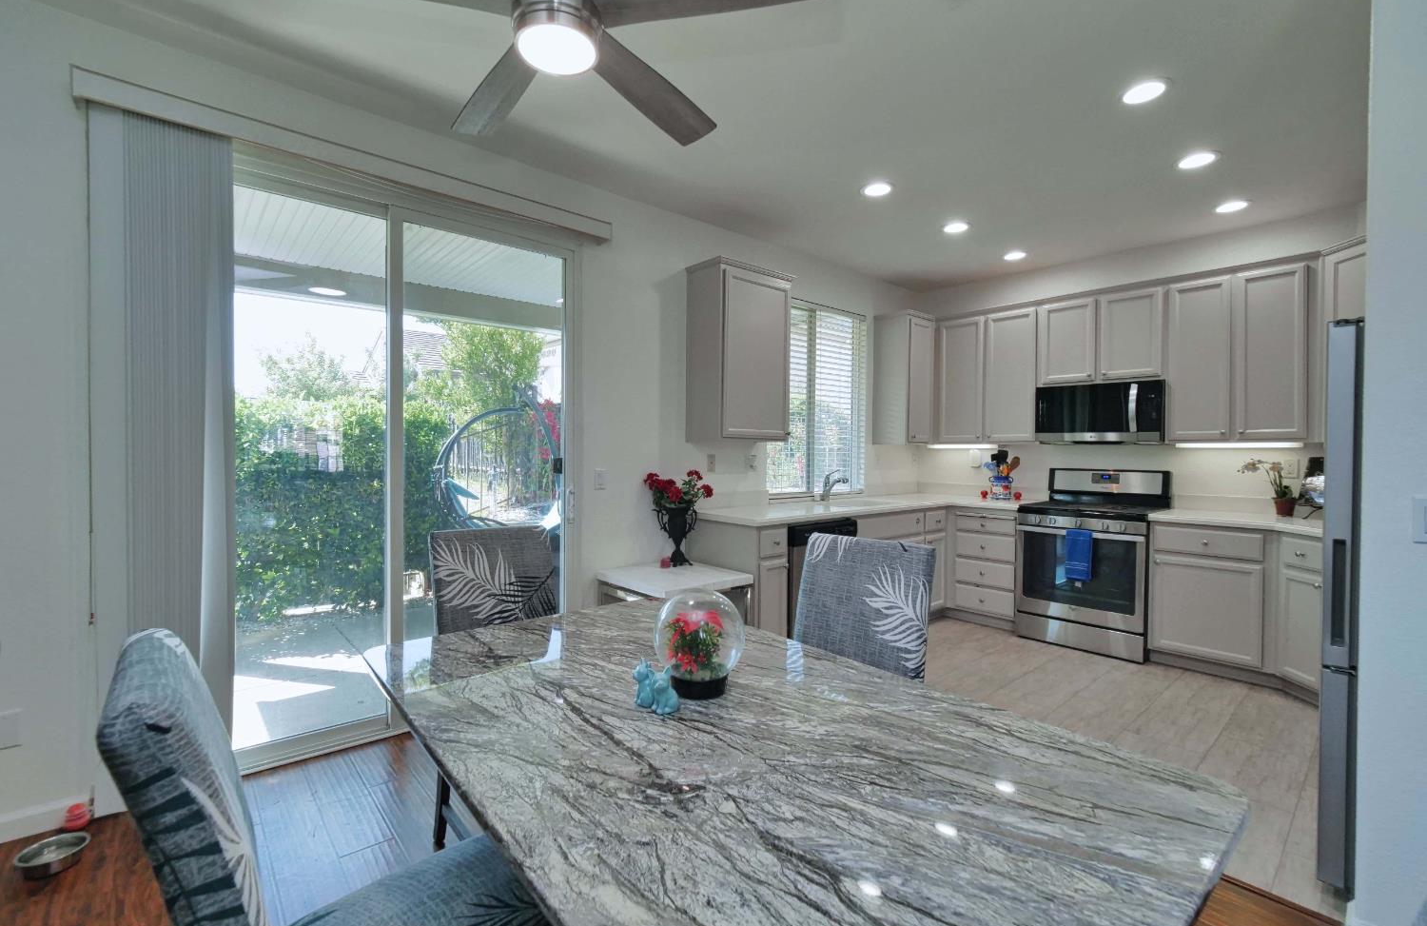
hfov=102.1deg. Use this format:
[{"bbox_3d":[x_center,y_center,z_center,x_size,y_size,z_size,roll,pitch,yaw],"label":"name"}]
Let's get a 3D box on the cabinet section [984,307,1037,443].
[{"bbox_3d":[2.429,-0.669,4.620,0.320,1.006,0.385,0,1,-45],"label":"cabinet section"}]

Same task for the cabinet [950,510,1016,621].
[{"bbox_3d":[2.289,0.774,4.589,0.610,0.850,0.535,-1,1,-40],"label":"cabinet"}]

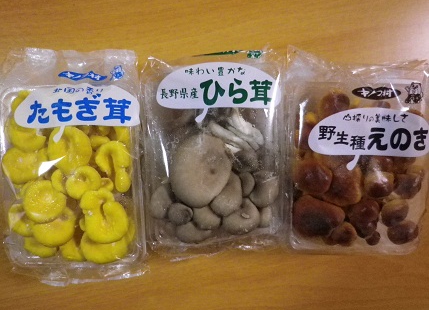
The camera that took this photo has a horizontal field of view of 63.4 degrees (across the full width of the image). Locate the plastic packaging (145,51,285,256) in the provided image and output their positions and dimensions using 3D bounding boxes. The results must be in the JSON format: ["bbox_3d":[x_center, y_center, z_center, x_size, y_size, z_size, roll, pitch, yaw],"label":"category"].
[{"bbox_3d":[0.000,-0.003,0.302,0.118,0.040,0.168,-2,83,0],"label":"plastic packaging"}]

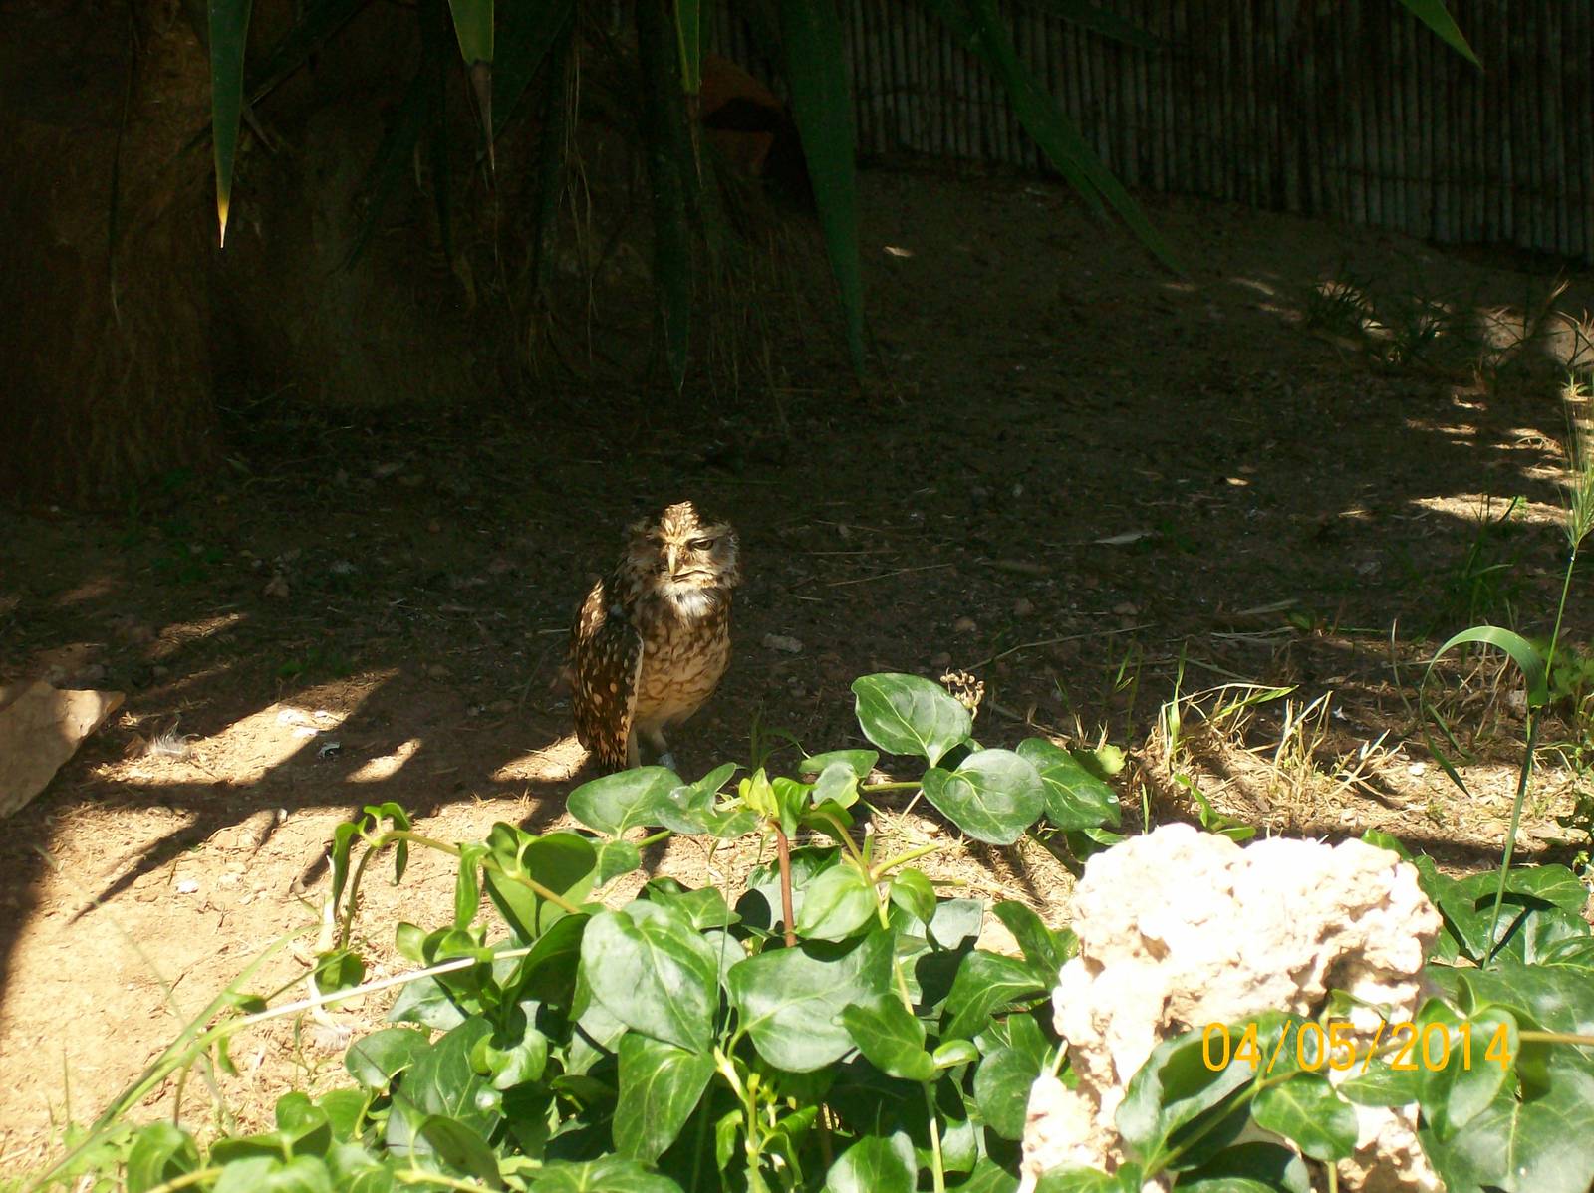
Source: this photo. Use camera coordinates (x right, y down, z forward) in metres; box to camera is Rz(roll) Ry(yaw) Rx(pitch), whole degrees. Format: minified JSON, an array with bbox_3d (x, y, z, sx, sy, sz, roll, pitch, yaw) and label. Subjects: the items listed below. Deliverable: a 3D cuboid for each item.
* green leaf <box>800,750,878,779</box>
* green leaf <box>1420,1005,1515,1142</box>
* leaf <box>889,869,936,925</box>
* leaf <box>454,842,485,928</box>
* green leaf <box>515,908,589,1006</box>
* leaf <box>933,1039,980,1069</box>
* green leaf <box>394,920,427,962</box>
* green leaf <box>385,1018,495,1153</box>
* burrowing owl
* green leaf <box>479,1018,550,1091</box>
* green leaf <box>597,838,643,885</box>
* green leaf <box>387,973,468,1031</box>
[{"bbox_3d":[0.028,0.112,3.320,0.049,0.016,0.032,5,37,7],"label":"green leaf"},{"bbox_3d":[0.398,0.283,2.950,0.054,0.081,0.028,14,-18,1],"label":"green leaf"},{"bbox_3d":[0.079,0.207,3.420,0.031,0.015,0.042,-32,75,-33],"label":"leaf"},{"bbox_3d":[-0.211,0.186,3.200,0.019,0.053,0.022,-2,-16,31],"label":"leaf"},{"bbox_3d":[-0.168,0.248,3.420,0.018,0.075,0.050,30,1,-45],"label":"green leaf"},{"bbox_3d":[0.106,0.302,3.280,0.034,0.014,0.022,-9,32,-14],"label":"leaf"},{"bbox_3d":[-0.247,0.221,3.170,0.020,0.011,0.027,-26,63,-7],"label":"green leaf"},{"bbox_3d":[-0.234,0.320,3.280,0.075,0.020,0.090,8,51,14],"label":"green leaf"},{"bbox_3d":[-0.113,0.035,3.920,0.115,0.215,0.135,-15,25,-35],"label":"burrowing owl"},{"bbox_3d":[-0.176,0.283,3.080,0.041,0.022,0.046,32,64,10],"label":"green leaf"},{"bbox_3d":[-0.130,0.189,3.550,0.040,0.013,0.042,11,52,1],"label":"green leaf"},{"bbox_3d":[-0.241,0.265,3.250,0.054,0.018,0.044,-30,47,-27],"label":"green leaf"}]

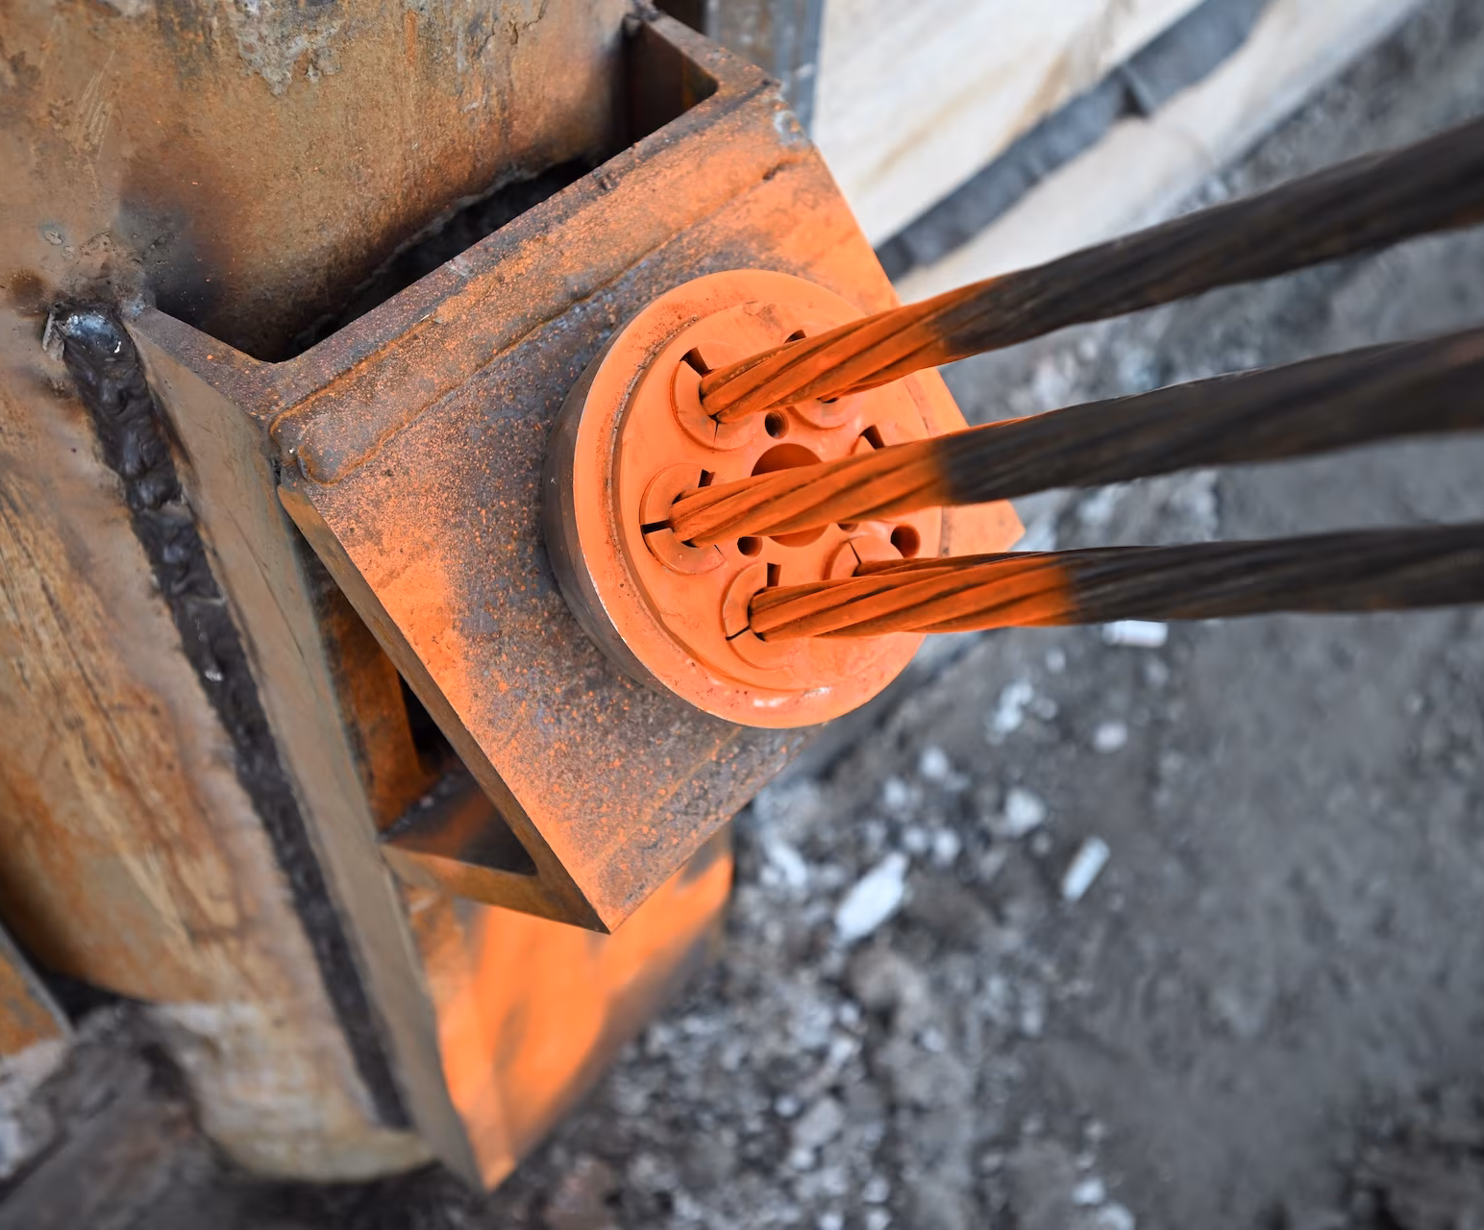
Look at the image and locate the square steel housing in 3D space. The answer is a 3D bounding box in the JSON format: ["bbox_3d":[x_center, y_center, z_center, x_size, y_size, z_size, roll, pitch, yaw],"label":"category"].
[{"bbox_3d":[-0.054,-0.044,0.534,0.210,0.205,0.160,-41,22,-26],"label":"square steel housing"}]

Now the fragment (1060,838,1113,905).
[{"bbox_3d":[0.265,0.197,1.184,0.021,0.018,0.050,27,55,17],"label":"fragment"}]

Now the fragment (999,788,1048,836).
[{"bbox_3d":[0.222,0.155,1.213,0.028,0.021,0.030,-37,62,-27],"label":"fragment"}]

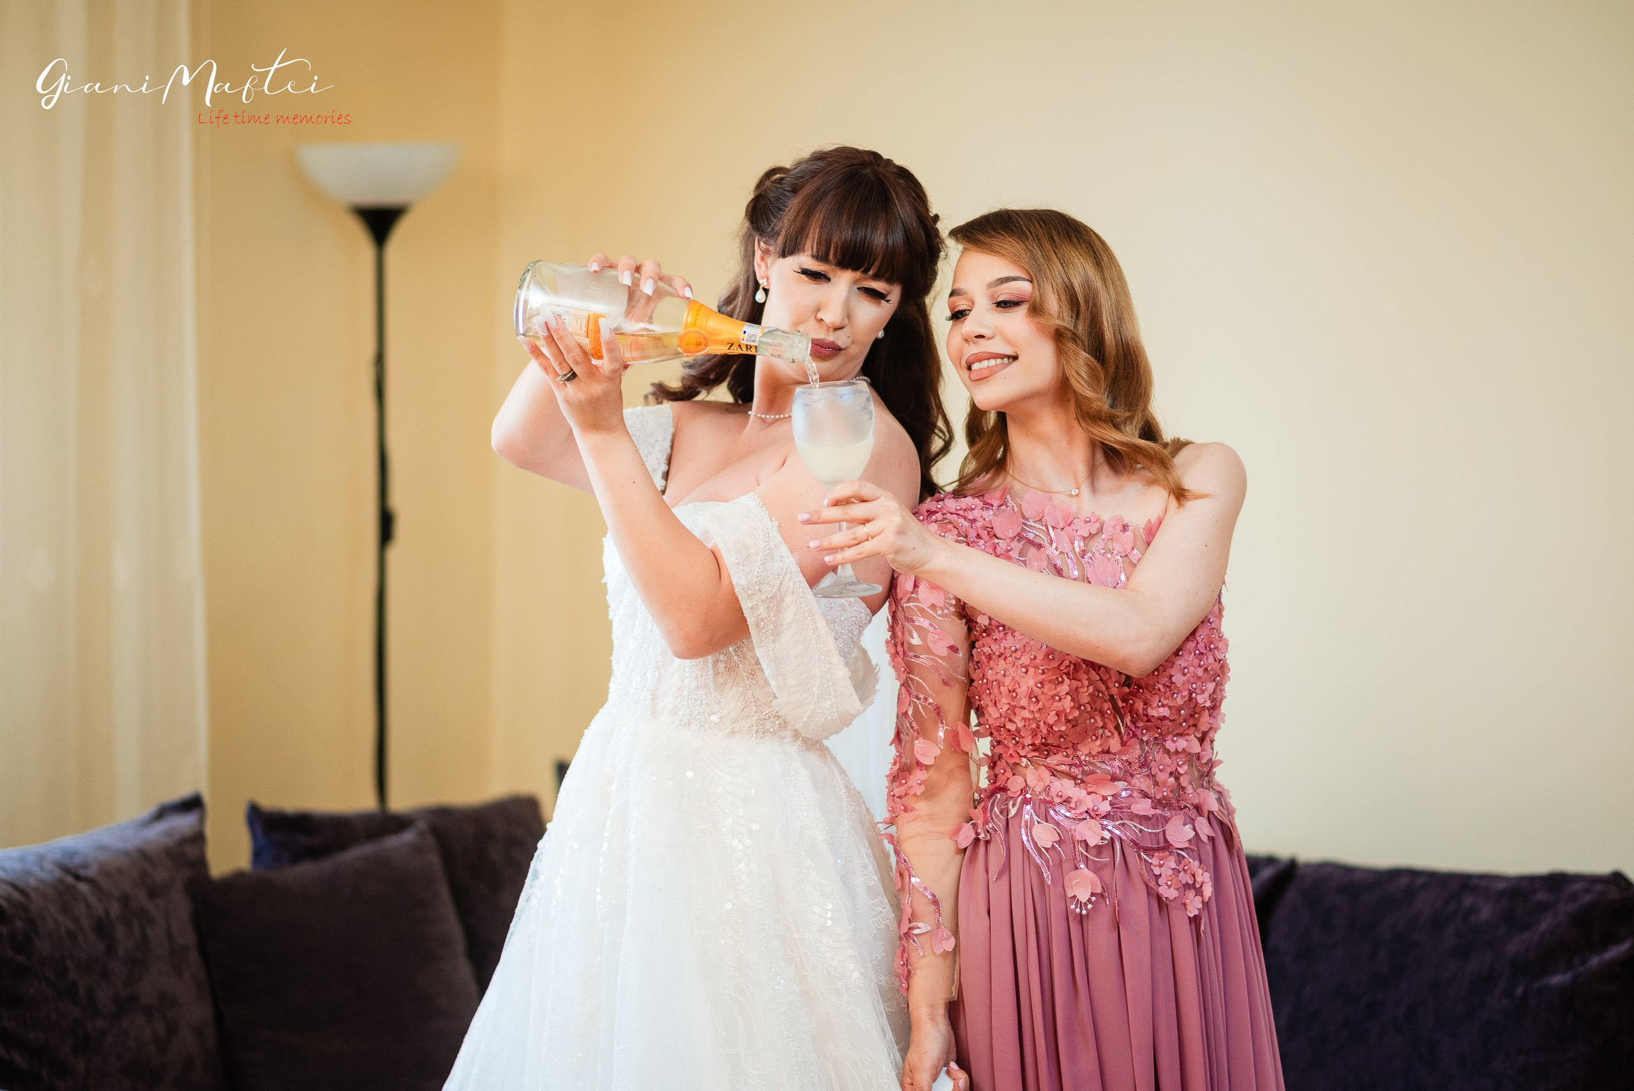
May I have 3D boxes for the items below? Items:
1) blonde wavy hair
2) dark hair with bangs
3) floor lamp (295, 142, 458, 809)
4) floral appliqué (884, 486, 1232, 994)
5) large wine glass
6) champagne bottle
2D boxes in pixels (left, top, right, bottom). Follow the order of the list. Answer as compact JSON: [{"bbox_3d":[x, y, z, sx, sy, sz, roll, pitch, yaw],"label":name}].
[{"bbox_3d":[0.270,-0.199,4.080,0.240,0.305,0.240,1,5,35],"label":"blonde wavy hair"},{"bbox_3d":[-0.017,-0.234,4.100,0.310,0.370,0.260,2,5,-10],"label":"dark hair with bangs"},{"bbox_3d":[-0.721,0.232,6.370,0.265,1.780,0.265,0,5,0],"label":"floor lamp"},{"bbox_3d":[0.254,0.205,4.070,0.355,0.520,0.230,1,5,2],"label":"floral appliqué"},{"bbox_3d":[0.023,-0.059,3.900,0.084,0.210,0.084,-3,7,0],"label":"large wine glass"},{"bbox_3d":[-0.155,-0.228,3.950,0.304,0.087,0.087,10,21,17],"label":"champagne bottle"}]

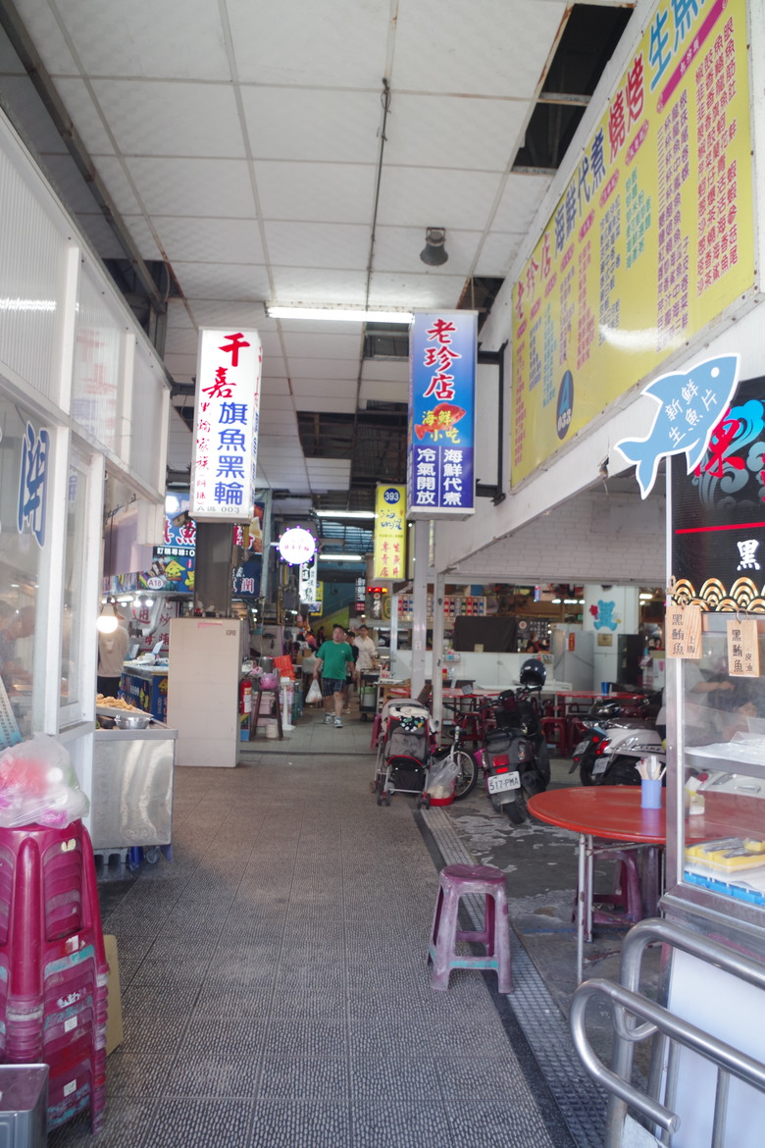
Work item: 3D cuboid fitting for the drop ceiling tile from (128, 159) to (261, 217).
[{"bbox_3d":[-0.946,-1.952,4.350,0.605,0.020,0.585,2,-4,-3],"label":"drop ceiling tile"}]

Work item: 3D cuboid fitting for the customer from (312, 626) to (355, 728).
[{"bbox_3d":[-0.771,1.583,13.755,0.680,1.640,0.500,1,-4,2],"label":"customer"}]

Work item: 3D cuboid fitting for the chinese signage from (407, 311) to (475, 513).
[{"bbox_3d":[0.363,-0.969,5.335,0.400,1.220,0.300,2,-4,-3],"label":"chinese signage"}]

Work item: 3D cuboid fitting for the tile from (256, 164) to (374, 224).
[{"bbox_3d":[-0.327,-1.907,4.318,0.593,0.020,0.569,1,-4,-3],"label":"tile"}]

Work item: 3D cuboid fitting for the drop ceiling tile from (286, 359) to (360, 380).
[{"bbox_3d":[-0.488,-1.728,7.229,0.605,0.020,0.590,1,-4,-3],"label":"drop ceiling tile"}]

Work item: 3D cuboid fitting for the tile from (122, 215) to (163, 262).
[{"bbox_3d":[-1.588,-1.930,4.897,0.605,0.020,0.585,2,-4,-3],"label":"tile"}]

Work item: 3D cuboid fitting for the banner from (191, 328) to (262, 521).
[{"bbox_3d":[-1.028,-0.966,5.675,0.373,1.232,0.300,1,-4,-3],"label":"banner"}]

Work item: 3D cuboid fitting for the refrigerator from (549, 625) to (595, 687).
[{"bbox_3d":[3.108,1.723,14.210,0.560,1.580,0.600,2,-4,-11],"label":"refrigerator"}]

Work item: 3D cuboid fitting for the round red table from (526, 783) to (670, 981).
[{"bbox_3d":[1.271,1.421,3.794,1.220,0.750,1.220,1,-4,0],"label":"round red table"}]

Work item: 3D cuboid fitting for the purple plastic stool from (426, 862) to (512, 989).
[{"bbox_3d":[0.394,1.552,3.836,0.350,0.460,0.340,1,-4,5],"label":"purple plastic stool"}]

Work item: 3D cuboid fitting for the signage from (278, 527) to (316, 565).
[{"bbox_3d":[-1.272,-0.416,12.802,0.560,0.560,0.120,1,-4,-3],"label":"signage"}]

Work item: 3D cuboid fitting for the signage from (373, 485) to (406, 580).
[{"bbox_3d":[0.104,-0.537,11.505,0.390,1.220,0.270,2,-4,-3],"label":"signage"}]

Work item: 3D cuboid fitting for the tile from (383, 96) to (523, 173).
[{"bbox_3d":[0.307,-1.931,3.779,0.593,0.020,0.569,1,-4,-3],"label":"tile"}]

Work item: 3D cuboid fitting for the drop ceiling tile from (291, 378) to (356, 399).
[{"bbox_3d":[-0.520,-1.698,7.850,0.605,0.020,0.585,2,-4,-3],"label":"drop ceiling tile"}]

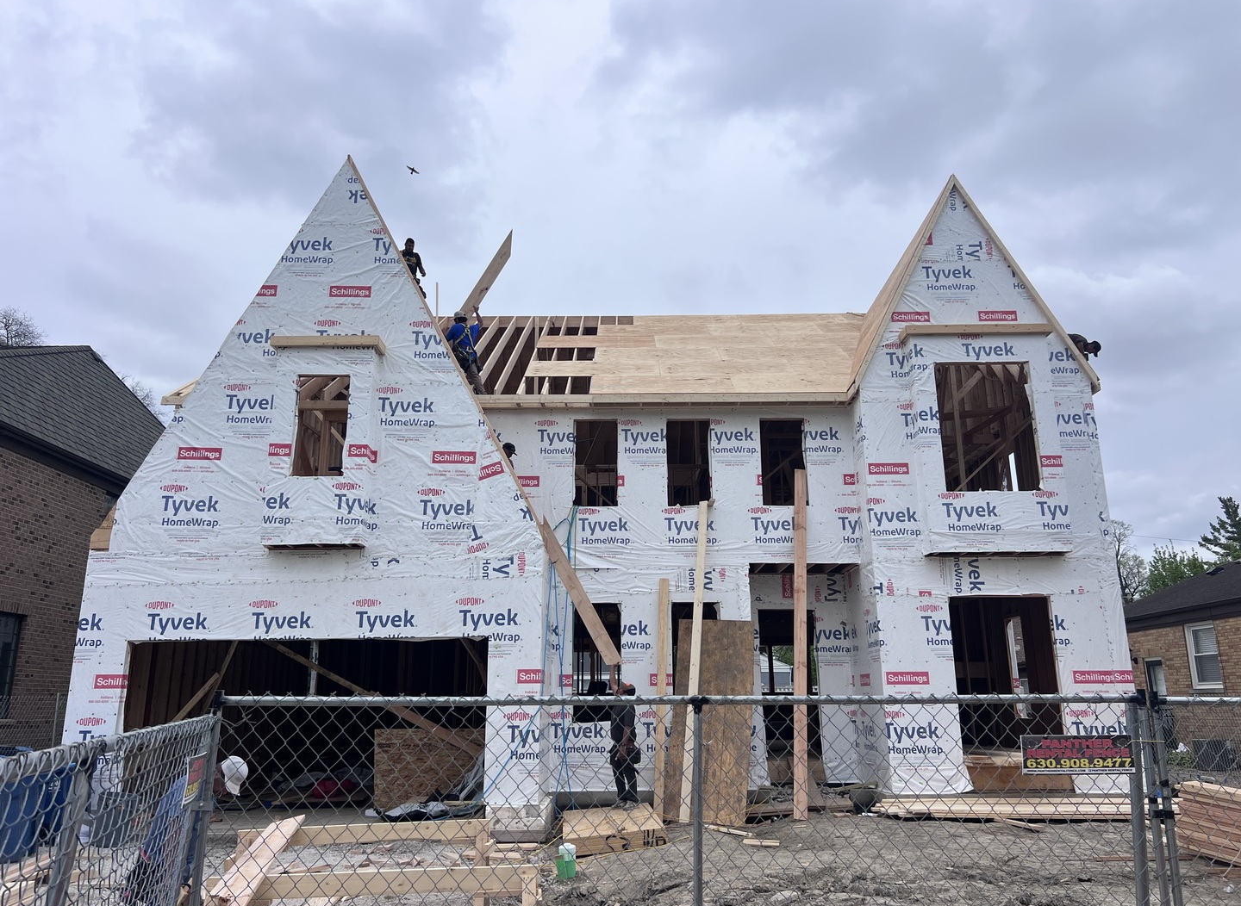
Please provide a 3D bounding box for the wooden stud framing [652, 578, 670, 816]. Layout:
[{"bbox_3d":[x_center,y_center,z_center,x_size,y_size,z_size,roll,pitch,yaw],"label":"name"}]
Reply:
[{"bbox_3d":[0.631,3.706,14.266,0.145,3.638,0.045,2,-21,1],"label":"wooden stud framing"}]

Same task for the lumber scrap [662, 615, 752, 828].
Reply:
[{"bbox_3d":[1.383,4.028,14.178,1.210,3.020,0.030,2,-23,6],"label":"lumber scrap"}]

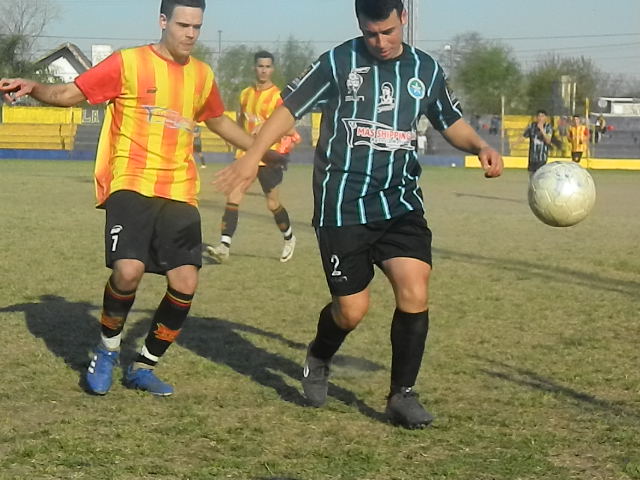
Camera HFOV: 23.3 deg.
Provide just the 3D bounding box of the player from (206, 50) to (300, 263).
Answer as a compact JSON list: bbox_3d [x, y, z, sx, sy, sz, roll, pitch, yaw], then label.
[{"bbox_3d":[-0.540,-0.675,12.700,0.600,1.710,0.520,4,5,33],"label":"player"}]

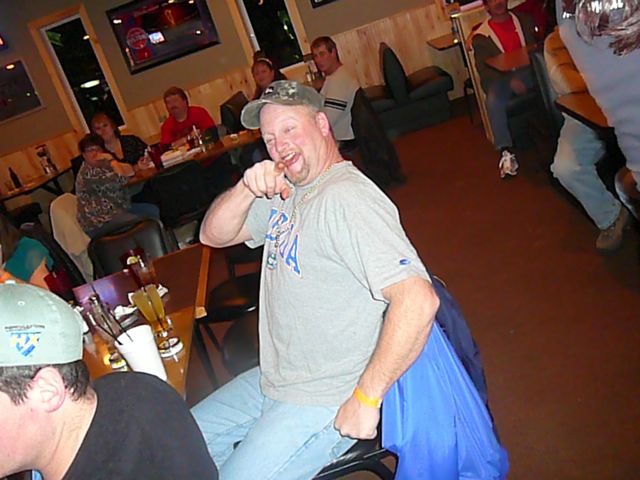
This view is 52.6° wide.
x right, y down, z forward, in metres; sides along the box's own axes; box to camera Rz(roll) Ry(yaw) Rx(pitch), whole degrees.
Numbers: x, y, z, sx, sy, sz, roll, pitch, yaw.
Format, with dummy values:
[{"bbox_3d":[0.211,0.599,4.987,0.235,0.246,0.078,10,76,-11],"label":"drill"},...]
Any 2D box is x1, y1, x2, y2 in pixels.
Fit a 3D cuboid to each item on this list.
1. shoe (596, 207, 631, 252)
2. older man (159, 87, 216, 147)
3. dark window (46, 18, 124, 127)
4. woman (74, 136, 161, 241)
[{"bbox_3d":[1.409,-0.066,3.125,0.110,0.130,0.300,0,26,46],"label":"shoe"},{"bbox_3d":[-0.960,-0.674,5.438,0.560,1.280,0.730,-17,18,5],"label":"older man"},{"bbox_3d":[-2.466,-1.690,6.824,0.430,1.170,0.070,-18,18,3],"label":"dark window"},{"bbox_3d":[-1.452,-0.289,4.957,0.740,1.170,0.520,-16,18,9],"label":"woman"}]

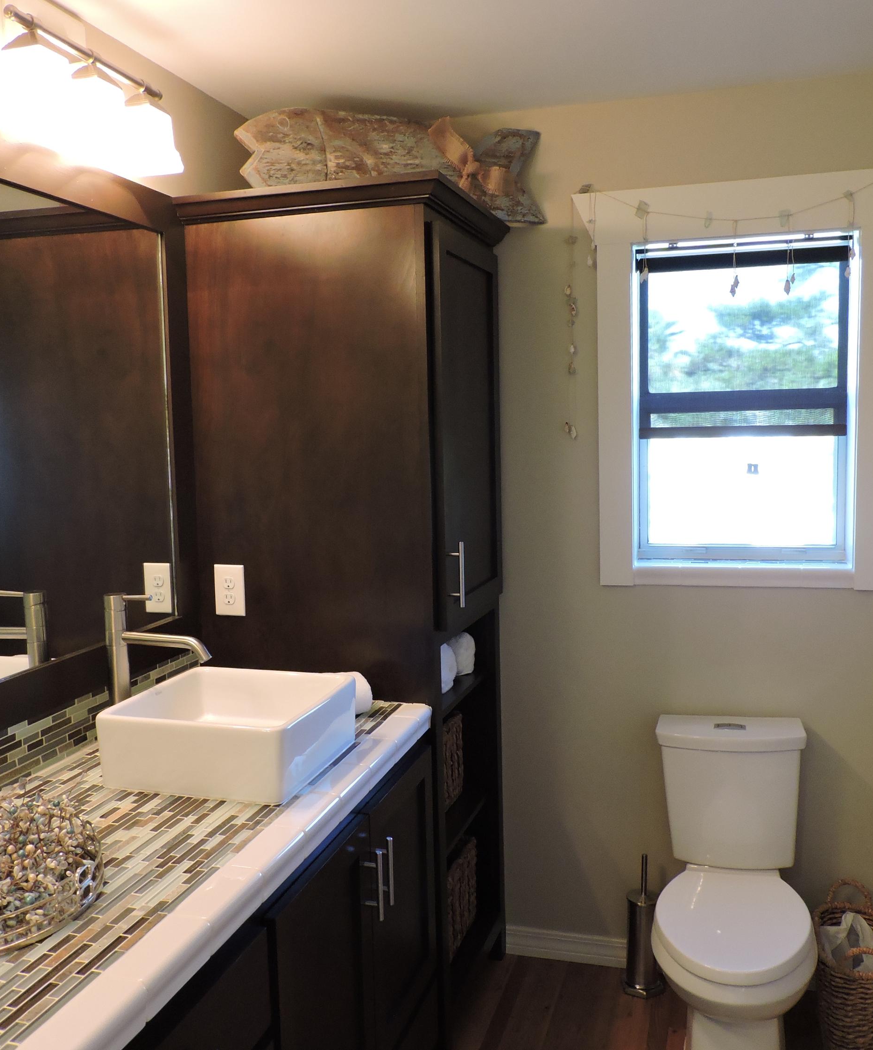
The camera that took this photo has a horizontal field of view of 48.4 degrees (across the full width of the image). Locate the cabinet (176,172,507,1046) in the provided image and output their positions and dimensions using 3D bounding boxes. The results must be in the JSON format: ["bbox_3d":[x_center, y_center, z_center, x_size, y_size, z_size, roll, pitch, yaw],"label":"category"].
[{"bbox_3d":[-0.184,0.276,2.585,0.658,2.132,0.720,1,6,17],"label":"cabinet"}]

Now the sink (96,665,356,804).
[{"bbox_3d":[-0.393,0.396,1.894,0.378,0.131,0.373,1,6,17],"label":"sink"}]

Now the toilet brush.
[{"bbox_3d":[0.592,1.116,2.739,0.112,0.395,0.112,1,6,17],"label":"toilet brush"}]

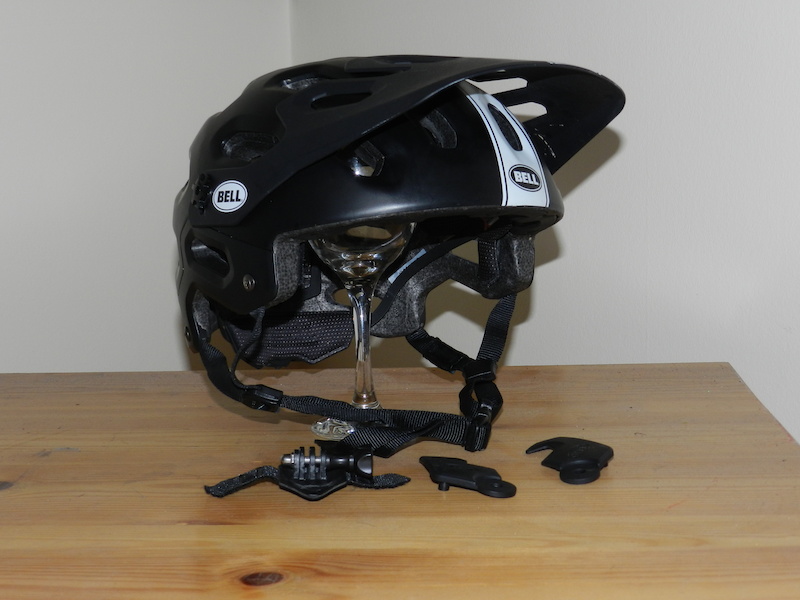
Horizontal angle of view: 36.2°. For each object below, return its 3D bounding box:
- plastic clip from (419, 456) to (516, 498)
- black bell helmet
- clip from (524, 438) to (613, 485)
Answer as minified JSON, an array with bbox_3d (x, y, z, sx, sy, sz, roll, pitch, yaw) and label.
[{"bbox_3d":[0.036,0.098,0.678,0.065,0.011,0.029,5,13,30],"label":"plastic clip"},{"bbox_3d":[-0.006,-0.030,0.749,0.332,0.237,0.212,10,16,43],"label":"black bell helmet"},{"bbox_3d":[0.097,0.091,0.704,0.047,0.012,0.050,6,14,33],"label":"clip"}]

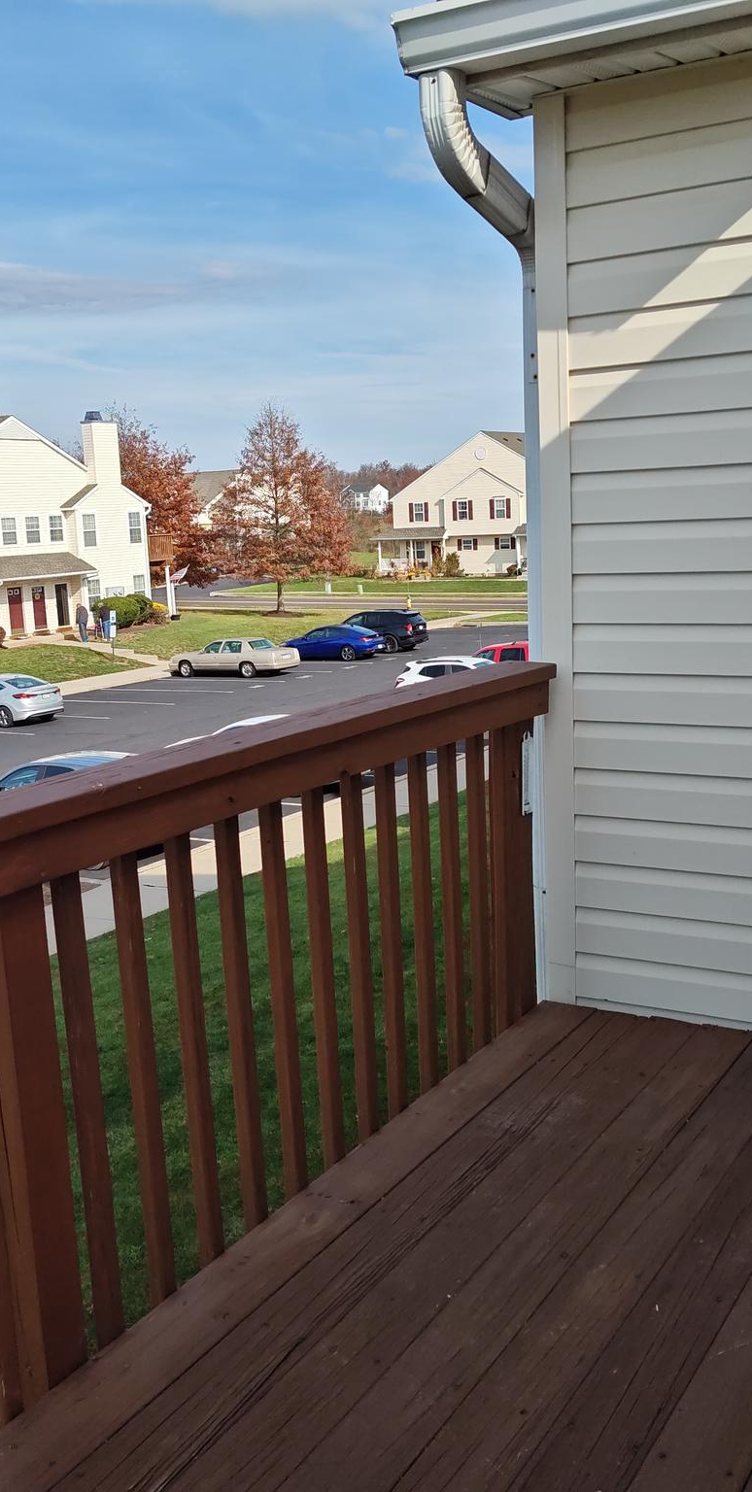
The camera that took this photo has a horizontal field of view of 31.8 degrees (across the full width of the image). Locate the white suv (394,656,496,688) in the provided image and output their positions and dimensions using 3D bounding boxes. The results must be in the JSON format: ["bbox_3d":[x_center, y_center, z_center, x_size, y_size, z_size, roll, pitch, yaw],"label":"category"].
[{"bbox_3d":[2.790,-1.610,36.700,4.400,1.640,1.820,3,11,30],"label":"white suv"}]

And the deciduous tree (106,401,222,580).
[{"bbox_3d":[-13.677,-13.076,74.382,8.800,11.890,8.800,-3,11,0],"label":"deciduous tree"}]

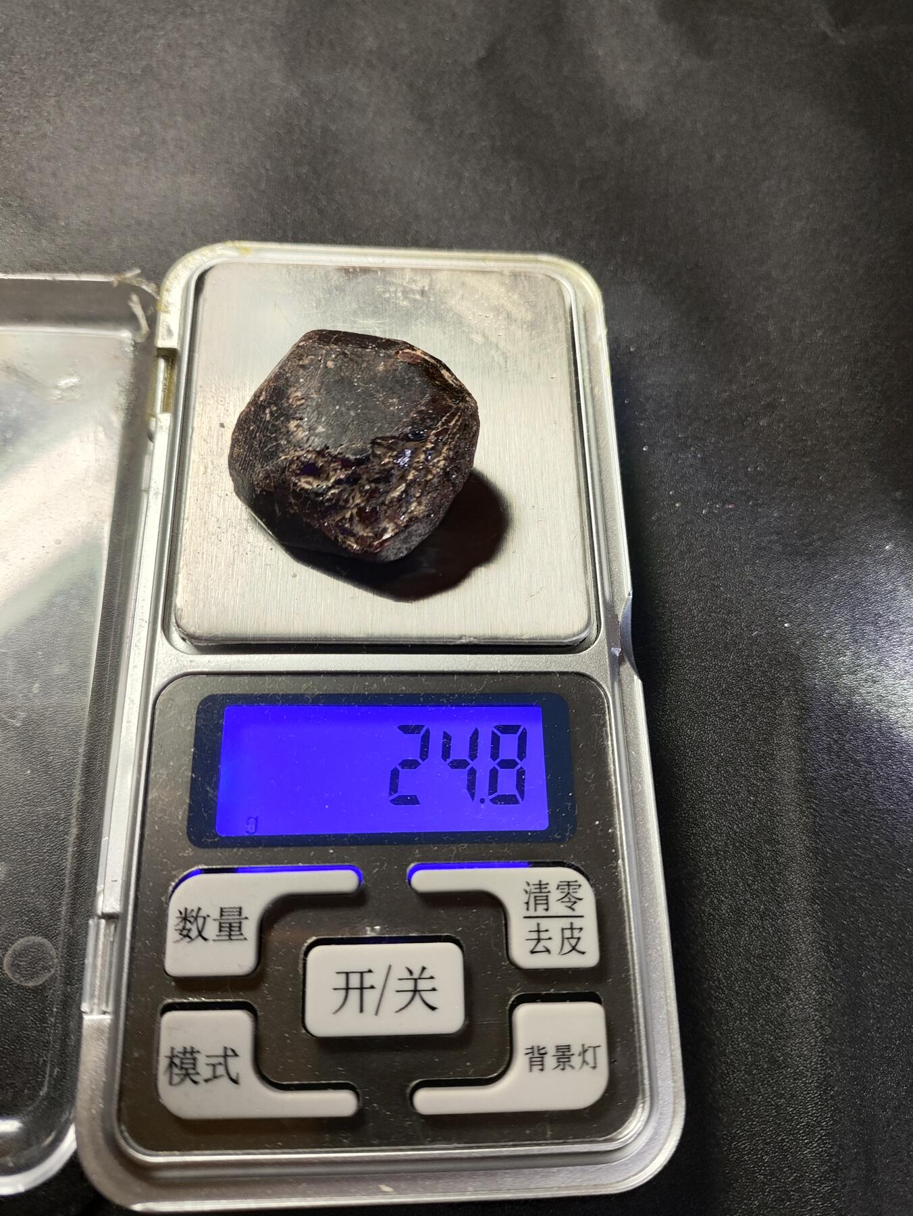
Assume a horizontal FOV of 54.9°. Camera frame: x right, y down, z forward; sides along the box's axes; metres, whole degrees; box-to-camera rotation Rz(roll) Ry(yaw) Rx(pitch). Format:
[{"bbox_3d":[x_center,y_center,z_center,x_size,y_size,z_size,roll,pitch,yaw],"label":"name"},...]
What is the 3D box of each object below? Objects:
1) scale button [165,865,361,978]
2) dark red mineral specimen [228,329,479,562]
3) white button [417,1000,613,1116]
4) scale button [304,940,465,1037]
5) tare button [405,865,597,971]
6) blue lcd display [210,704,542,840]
[{"bbox_3d":[-0.020,0.034,0.094,0.020,0.003,0.010,0,72,-4],"label":"scale button"},{"bbox_3d":[-0.012,-0.018,0.101,0.029,0.019,0.028,0,72,-4],"label":"dark red mineral specimen"},{"bbox_3d":[0.005,0.047,0.091,0.020,0.003,0.010,0,72,-4],"label":"white button"},{"bbox_3d":[-0.007,0.040,0.093,0.017,0.003,0.009,0,72,-4],"label":"scale button"},{"bbox_3d":[0.005,0.034,0.096,0.020,0.003,0.010,0,72,-4],"label":"tare button"},{"bbox_3d":[-0.008,0.018,0.100,0.037,0.002,0.014,0,72,-4],"label":"blue lcd display"}]

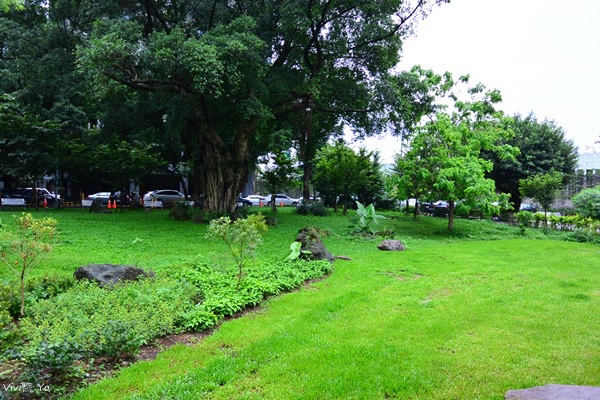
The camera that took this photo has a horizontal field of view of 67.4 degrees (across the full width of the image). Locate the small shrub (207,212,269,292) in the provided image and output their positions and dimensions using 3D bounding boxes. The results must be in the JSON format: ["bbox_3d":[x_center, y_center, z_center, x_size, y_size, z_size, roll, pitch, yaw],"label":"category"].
[{"bbox_3d":[-0.986,0.813,7.100,0.978,1.231,0.900,0,1,0],"label":"small shrub"}]

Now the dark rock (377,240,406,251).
[{"bbox_3d":[2.664,1.325,13.100,0.860,0.300,0.600,2,1,0],"label":"dark rock"}]

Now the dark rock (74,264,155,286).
[{"bbox_3d":[-3.009,1.249,7.300,1.298,0.406,0.800,0,1,0],"label":"dark rock"}]

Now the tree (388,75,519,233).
[{"bbox_3d":[6.208,-1.962,18.200,5.096,6.390,4.700,0,1,0],"label":"tree"}]

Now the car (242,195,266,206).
[{"bbox_3d":[-5.359,0.118,53.000,4.500,1.460,1.780,2,1,-17],"label":"car"}]

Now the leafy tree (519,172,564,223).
[{"bbox_3d":[10.894,-0.068,20.300,2.075,2.526,2.000,0,1,0],"label":"leafy tree"}]

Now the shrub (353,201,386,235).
[{"bbox_3d":[2.507,0.622,16.000,1.138,1.209,1.050,0,1,0],"label":"shrub"}]

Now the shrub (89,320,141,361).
[{"bbox_3d":[-1.731,1.311,4.200,0.485,0.373,0.450,0,1,0],"label":"shrub"}]

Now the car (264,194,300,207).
[{"bbox_3d":[-1.983,0.074,51.000,4.450,1.450,1.800,0,1,-7],"label":"car"}]

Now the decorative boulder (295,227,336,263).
[{"bbox_3d":[0.338,1.038,10.500,0.930,0.850,0.750,2,1,0],"label":"decorative boulder"}]

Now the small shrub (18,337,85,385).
[{"bbox_3d":[-2.043,1.328,3.700,0.520,0.340,0.460,1,1,-29],"label":"small shrub"}]

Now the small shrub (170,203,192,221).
[{"bbox_3d":[-6.188,0.601,23.500,1.149,0.940,1.050,0,1,0],"label":"small shrub"}]

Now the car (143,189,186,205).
[{"bbox_3d":[-12.709,-0.191,43.000,4.500,1.520,1.780,1,1,-35],"label":"car"}]

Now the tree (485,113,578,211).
[{"bbox_3d":[21.607,-3.407,42.000,9.000,9.500,8.500,2,1,27],"label":"tree"}]

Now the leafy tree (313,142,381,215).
[{"bbox_3d":[2.997,-1.369,29.000,4.382,4.672,4.200,0,1,0],"label":"leafy tree"}]

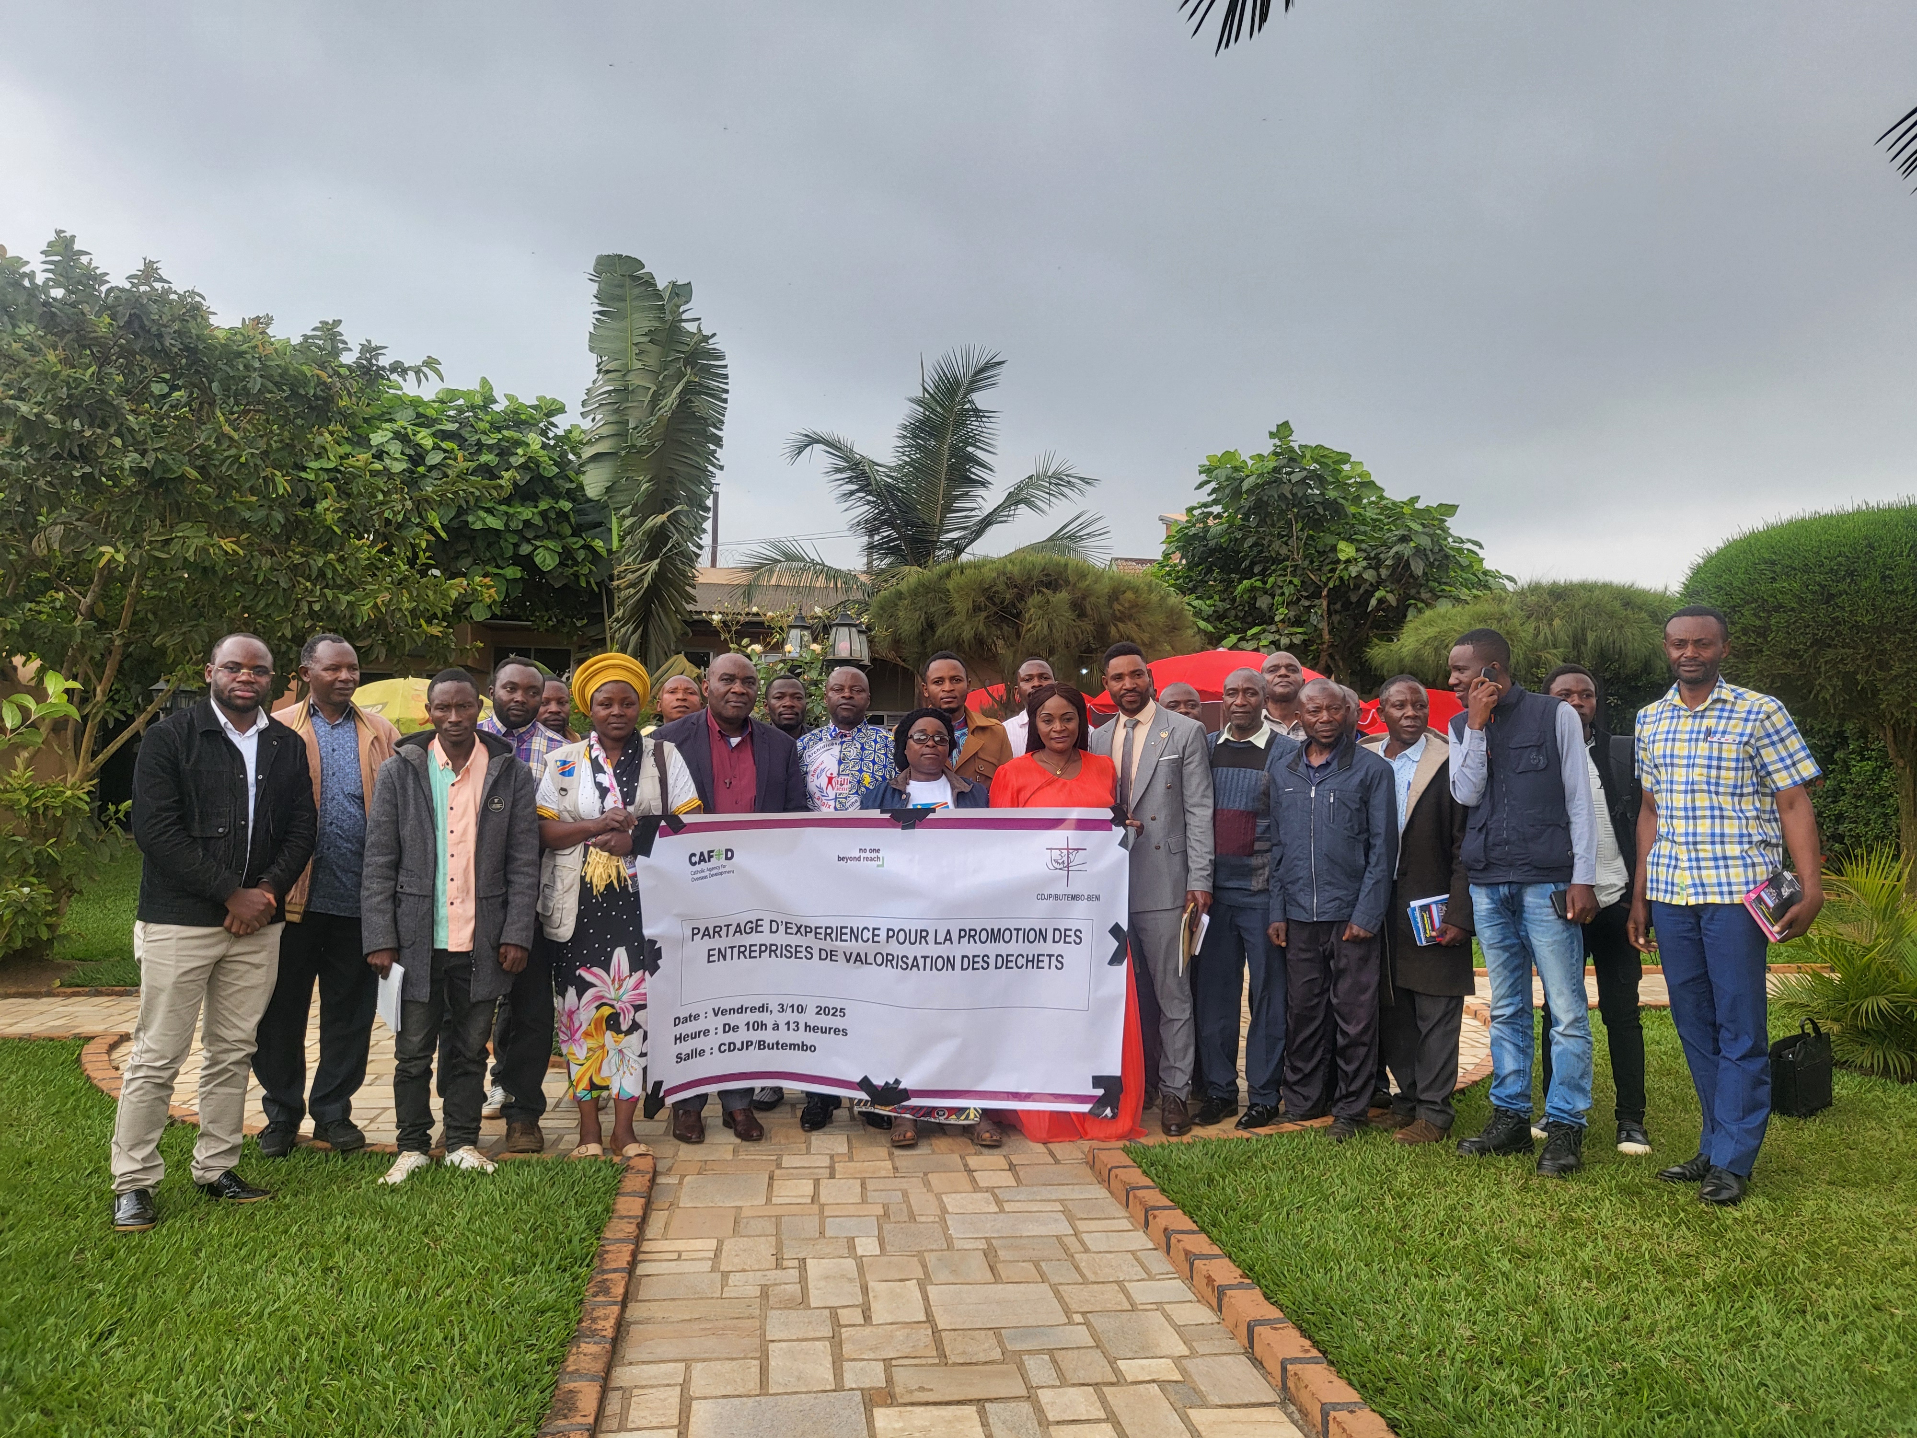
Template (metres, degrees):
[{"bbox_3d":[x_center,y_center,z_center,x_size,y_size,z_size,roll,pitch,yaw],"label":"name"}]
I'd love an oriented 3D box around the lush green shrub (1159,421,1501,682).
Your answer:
[{"bbox_3d":[3.670,-1.203,14.172,3.400,3.400,3.000,0,-1,0],"label":"lush green shrub"}]

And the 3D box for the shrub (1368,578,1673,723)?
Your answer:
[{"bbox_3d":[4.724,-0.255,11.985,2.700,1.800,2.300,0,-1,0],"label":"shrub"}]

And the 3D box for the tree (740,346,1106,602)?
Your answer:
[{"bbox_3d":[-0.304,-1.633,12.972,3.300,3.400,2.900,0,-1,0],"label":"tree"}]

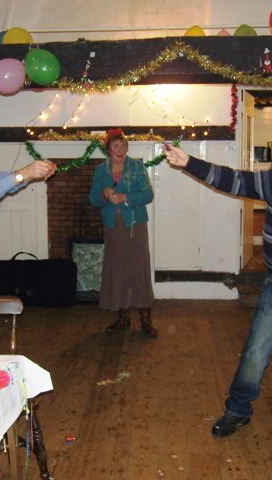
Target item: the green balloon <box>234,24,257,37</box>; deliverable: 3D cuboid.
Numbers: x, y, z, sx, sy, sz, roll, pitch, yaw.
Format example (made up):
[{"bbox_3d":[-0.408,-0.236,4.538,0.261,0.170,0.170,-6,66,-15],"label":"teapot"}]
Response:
[{"bbox_3d":[0.801,-1.471,4.600,0.180,0.210,0.180,0,8,0],"label":"green balloon"}]

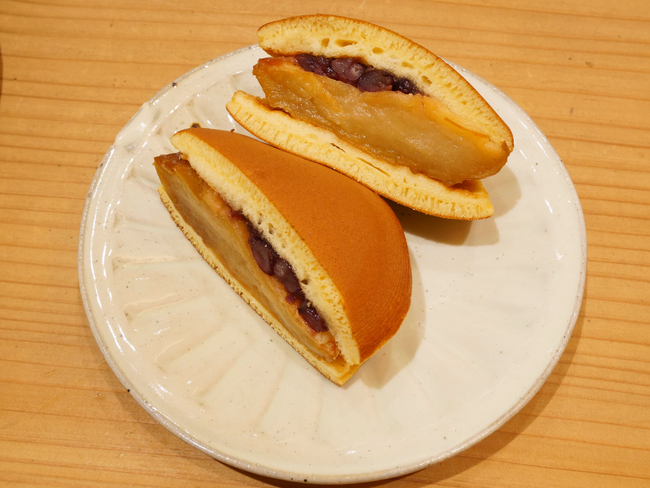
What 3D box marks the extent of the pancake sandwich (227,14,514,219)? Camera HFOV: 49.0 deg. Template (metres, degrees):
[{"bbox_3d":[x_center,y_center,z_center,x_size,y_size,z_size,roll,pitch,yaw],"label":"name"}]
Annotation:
[{"bbox_3d":[0.014,-0.046,0.266,0.102,0.048,0.054,21,90,-18],"label":"pancake sandwich"}]

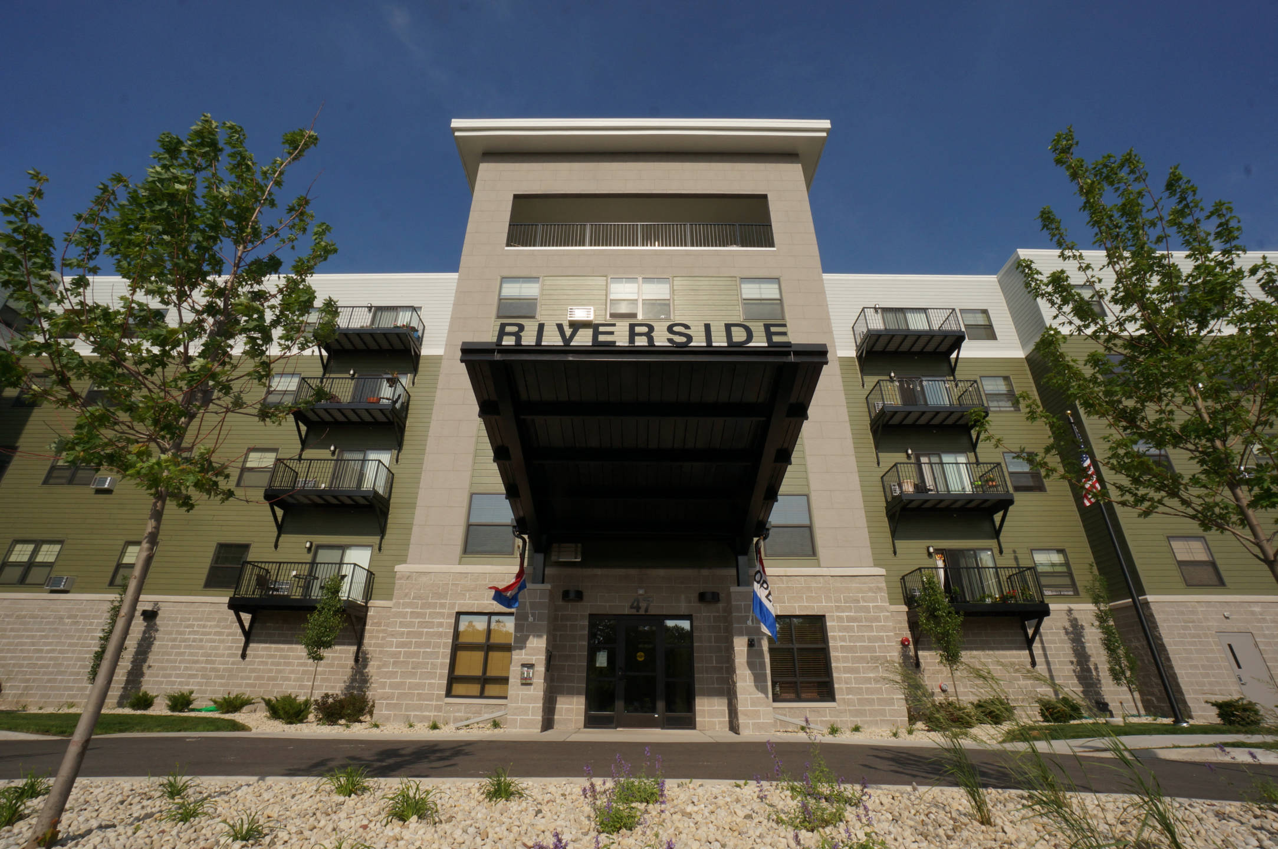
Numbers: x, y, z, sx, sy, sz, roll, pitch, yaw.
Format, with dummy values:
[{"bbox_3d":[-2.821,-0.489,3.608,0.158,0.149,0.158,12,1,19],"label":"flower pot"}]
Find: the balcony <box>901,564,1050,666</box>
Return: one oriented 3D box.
[{"bbox_3d":[10.232,5.830,16.071,3.600,2.680,1.450,0,-25,1],"label":"balcony"}]

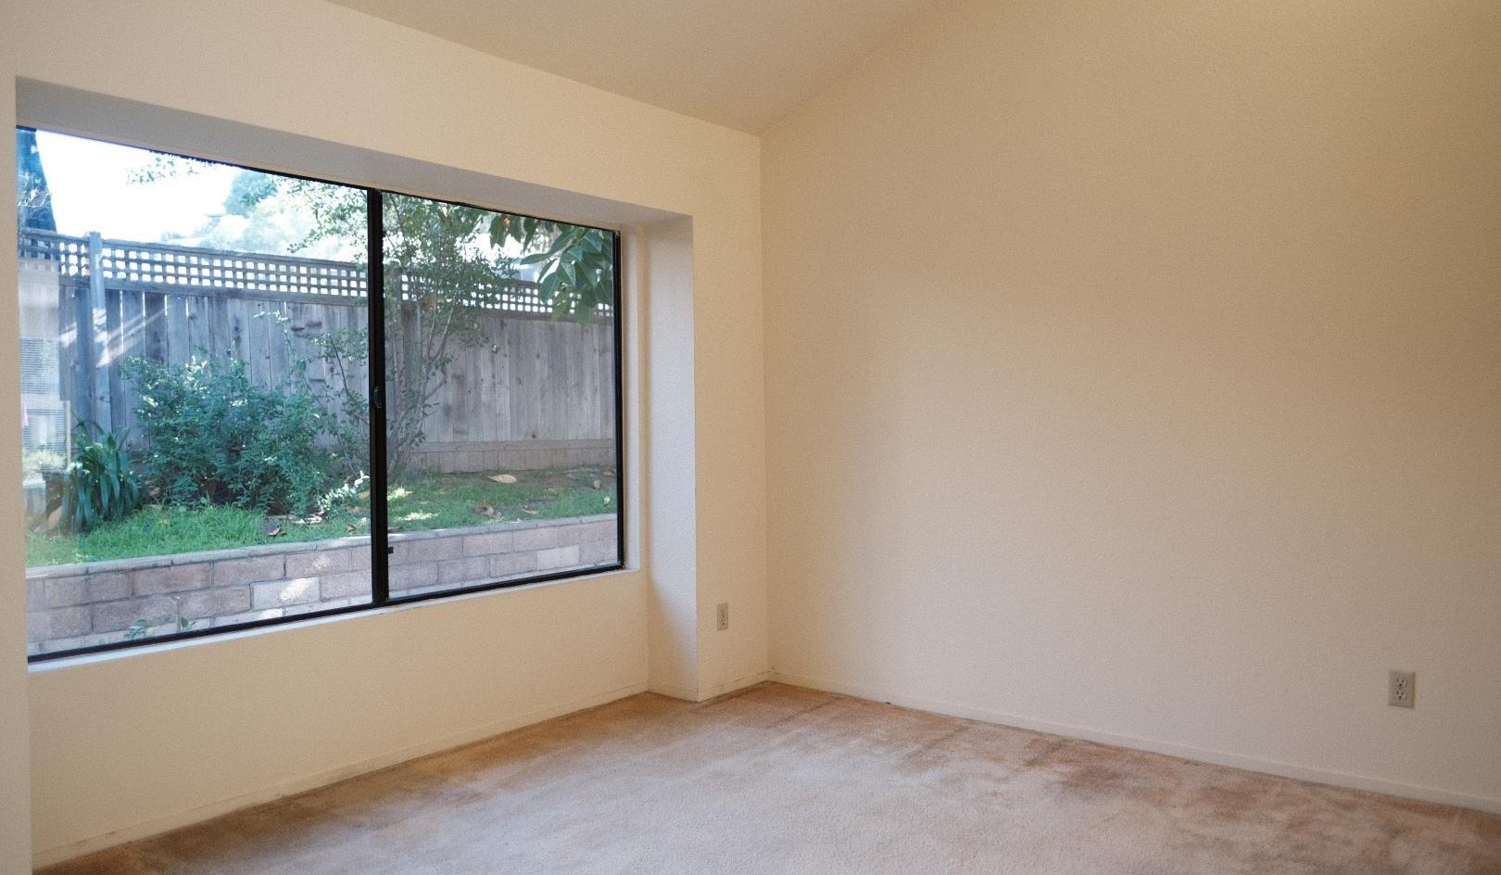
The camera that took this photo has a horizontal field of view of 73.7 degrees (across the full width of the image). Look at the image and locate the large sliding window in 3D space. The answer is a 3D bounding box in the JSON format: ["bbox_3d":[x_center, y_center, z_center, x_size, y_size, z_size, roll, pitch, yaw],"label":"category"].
[{"bbox_3d":[-1.346,-0.144,3.621,0.070,1.515,2.292,-1,1,40],"label":"large sliding window"}]

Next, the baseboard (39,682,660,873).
[{"bbox_3d":[-1.220,1.125,3.548,0.014,0.051,2.349,-1,1,40],"label":"baseboard"}]

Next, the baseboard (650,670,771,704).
[{"bbox_3d":[-0.187,1.100,4.514,0.317,0.051,0.468,-1,1,40],"label":"baseboard"}]

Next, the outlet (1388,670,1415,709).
[{"bbox_3d":[1.972,0.765,3.028,0.070,0.114,0.009,-1,1,40],"label":"outlet"}]

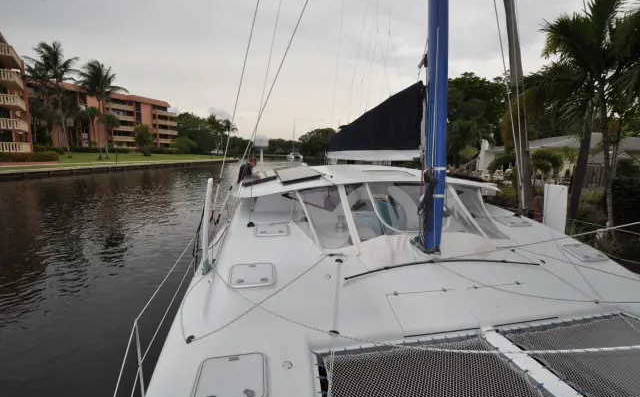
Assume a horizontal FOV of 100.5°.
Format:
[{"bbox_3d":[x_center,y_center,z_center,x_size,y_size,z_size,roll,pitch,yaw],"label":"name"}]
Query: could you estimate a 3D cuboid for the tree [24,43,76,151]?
[{"bbox_3d":[-48.588,-17.655,48.190,7.400,20.060,7.400,-10,14,-43],"label":"tree"}]

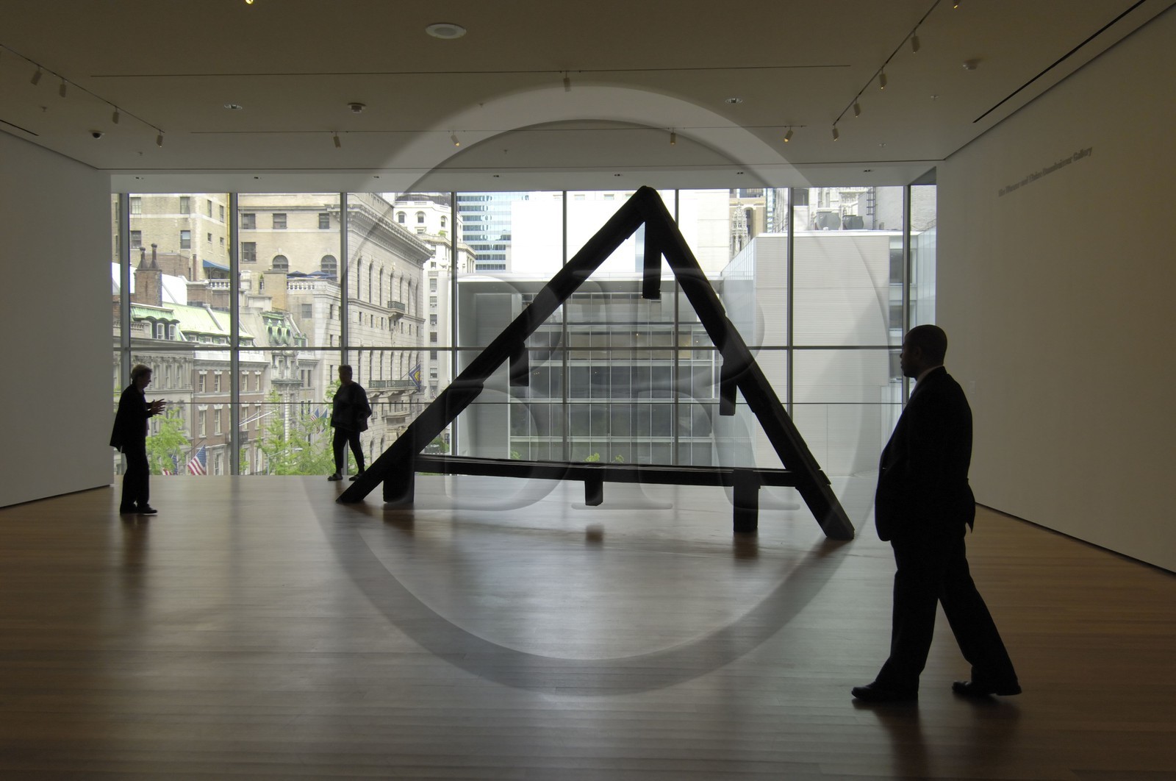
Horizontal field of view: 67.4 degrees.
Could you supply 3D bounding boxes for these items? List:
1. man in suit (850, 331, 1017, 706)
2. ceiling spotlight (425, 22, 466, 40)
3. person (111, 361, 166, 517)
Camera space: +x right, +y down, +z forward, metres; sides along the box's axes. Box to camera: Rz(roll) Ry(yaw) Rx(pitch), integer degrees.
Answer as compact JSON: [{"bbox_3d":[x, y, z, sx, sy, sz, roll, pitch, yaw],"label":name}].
[{"bbox_3d":[1.694,0.580,4.285,0.800,1.794,0.580,0,1,12],"label":"man in suit"},{"bbox_3d":[-1.213,-3.084,7.552,0.355,0.045,0.355,0,1,2],"label":"ceiling spotlight"},{"bbox_3d":[-5.262,0.567,10.306,0.570,1.733,0.500,0,1,-20],"label":"person"}]

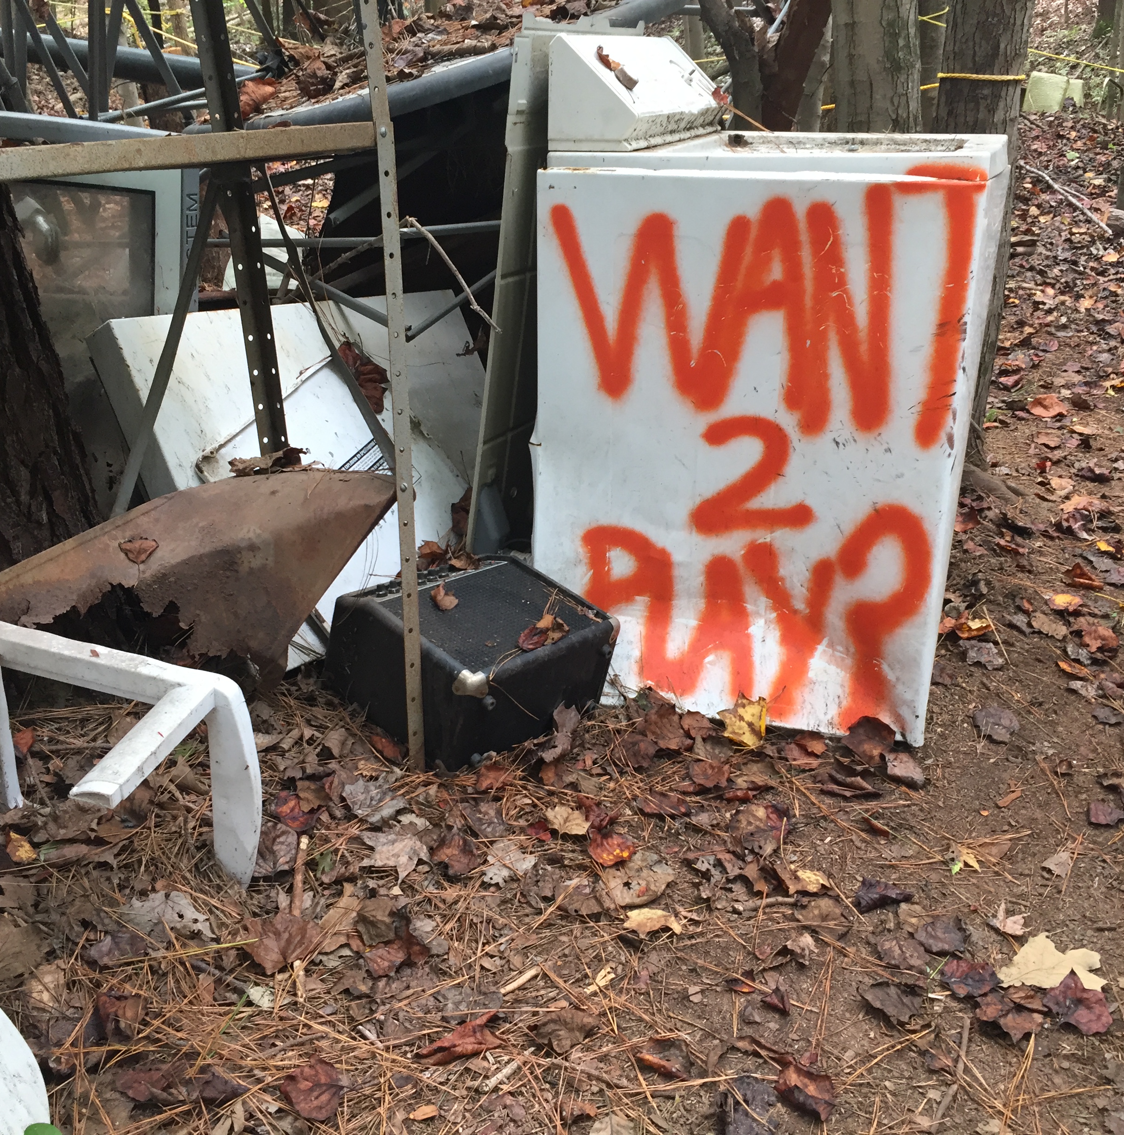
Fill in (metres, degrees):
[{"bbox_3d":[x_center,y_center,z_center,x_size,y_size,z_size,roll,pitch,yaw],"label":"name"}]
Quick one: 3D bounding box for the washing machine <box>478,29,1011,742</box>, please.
[{"bbox_3d":[0.393,-0.368,2.265,0.655,1.084,0.675,7,23,18],"label":"washing machine"}]

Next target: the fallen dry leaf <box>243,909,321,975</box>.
[{"bbox_3d":[-0.361,0.468,1.610,0.083,0.020,0.108,-21,32,-38],"label":"fallen dry leaf"}]

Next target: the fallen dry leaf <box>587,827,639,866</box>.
[{"bbox_3d":[0.063,0.385,1.752,0.059,0.028,0.078,-21,31,-40],"label":"fallen dry leaf"}]

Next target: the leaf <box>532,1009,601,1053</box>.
[{"bbox_3d":[0.007,0.522,1.435,0.072,0.025,0.053,-13,27,-28],"label":"leaf"}]

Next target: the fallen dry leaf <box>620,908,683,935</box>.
[{"bbox_3d":[0.115,0.457,1.641,0.078,0.015,0.038,-2,25,-4],"label":"fallen dry leaf"}]

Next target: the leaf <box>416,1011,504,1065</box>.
[{"bbox_3d":[-0.110,0.531,1.411,0.109,0.028,0.042,-13,26,-28],"label":"leaf"}]

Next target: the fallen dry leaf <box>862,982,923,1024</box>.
[{"bbox_3d":[0.393,0.513,1.518,0.065,0.015,0.052,22,32,39],"label":"fallen dry leaf"}]

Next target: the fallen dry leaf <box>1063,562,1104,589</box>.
[{"bbox_3d":[1.050,0.022,2.567,0.060,0.030,0.083,-11,27,-23],"label":"fallen dry leaf"}]

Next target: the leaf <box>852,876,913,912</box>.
[{"bbox_3d":[0.424,0.435,1.674,0.073,0.022,0.045,-6,22,-14],"label":"leaf"}]

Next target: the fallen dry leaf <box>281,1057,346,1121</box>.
[{"bbox_3d":[-0.266,0.570,1.389,0.060,0.020,0.070,-19,31,-35],"label":"fallen dry leaf"}]

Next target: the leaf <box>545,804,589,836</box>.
[{"bbox_3d":[0.009,0.370,1.849,0.060,0.020,0.046,3,22,9],"label":"leaf"}]

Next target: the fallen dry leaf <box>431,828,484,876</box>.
[{"bbox_3d":[-0.147,0.396,1.764,0.062,0.022,0.076,-22,33,-40],"label":"fallen dry leaf"}]

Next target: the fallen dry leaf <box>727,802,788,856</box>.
[{"bbox_3d":[0.291,0.369,1.822,0.086,0.022,0.106,22,32,39],"label":"fallen dry leaf"}]

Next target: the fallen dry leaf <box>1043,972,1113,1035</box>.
[{"bbox_3d":[0.606,0.508,1.472,0.079,0.022,0.070,-20,30,-38],"label":"fallen dry leaf"}]

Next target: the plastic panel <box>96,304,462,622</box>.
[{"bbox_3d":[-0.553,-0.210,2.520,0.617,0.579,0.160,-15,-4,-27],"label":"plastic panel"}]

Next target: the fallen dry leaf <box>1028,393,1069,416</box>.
[{"bbox_3d":[1.425,-0.472,3.725,0.115,0.045,0.095,0,23,0],"label":"fallen dry leaf"}]

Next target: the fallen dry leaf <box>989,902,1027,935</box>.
[{"bbox_3d":[0.573,0.449,1.612,0.046,0.020,0.043,20,30,38],"label":"fallen dry leaf"}]

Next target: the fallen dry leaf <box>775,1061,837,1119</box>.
[{"bbox_3d":[0.261,0.560,1.353,0.060,0.027,0.048,14,26,32],"label":"fallen dry leaf"}]

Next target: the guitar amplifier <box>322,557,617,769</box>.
[{"bbox_3d":[-0.143,0.137,2.093,0.326,0.186,0.338,34,34,32],"label":"guitar amplifier"}]

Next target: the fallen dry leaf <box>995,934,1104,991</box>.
[{"bbox_3d":[0.594,0.488,1.524,0.102,0.018,0.127,21,31,40],"label":"fallen dry leaf"}]

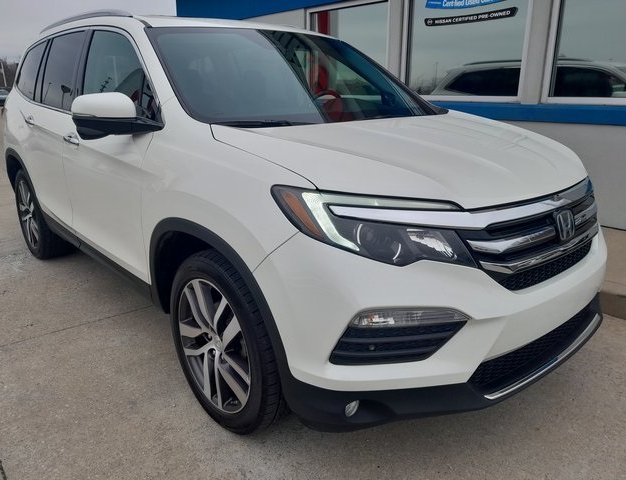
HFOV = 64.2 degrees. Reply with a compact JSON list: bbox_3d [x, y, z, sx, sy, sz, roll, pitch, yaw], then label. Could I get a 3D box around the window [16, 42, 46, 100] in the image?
[{"bbox_3d":[-2.093,-1.252,3.730,0.090,0.450,0.560,12,5,-45],"label":"window"}]

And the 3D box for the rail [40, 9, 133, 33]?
[{"bbox_3d":[-1.562,-1.435,3.300,0.070,0.100,1.800,-14,23,-40],"label":"rail"}]

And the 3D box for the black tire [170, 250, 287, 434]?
[{"bbox_3d":[-0.324,0.404,2.083,0.250,0.745,0.745,-14,23,-40],"label":"black tire"}]

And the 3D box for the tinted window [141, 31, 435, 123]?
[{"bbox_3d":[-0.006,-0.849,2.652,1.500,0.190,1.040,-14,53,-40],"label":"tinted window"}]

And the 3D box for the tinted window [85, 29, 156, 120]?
[{"bbox_3d":[-0.987,-0.857,2.556,0.090,0.470,1.080,12,5,-45],"label":"tinted window"}]

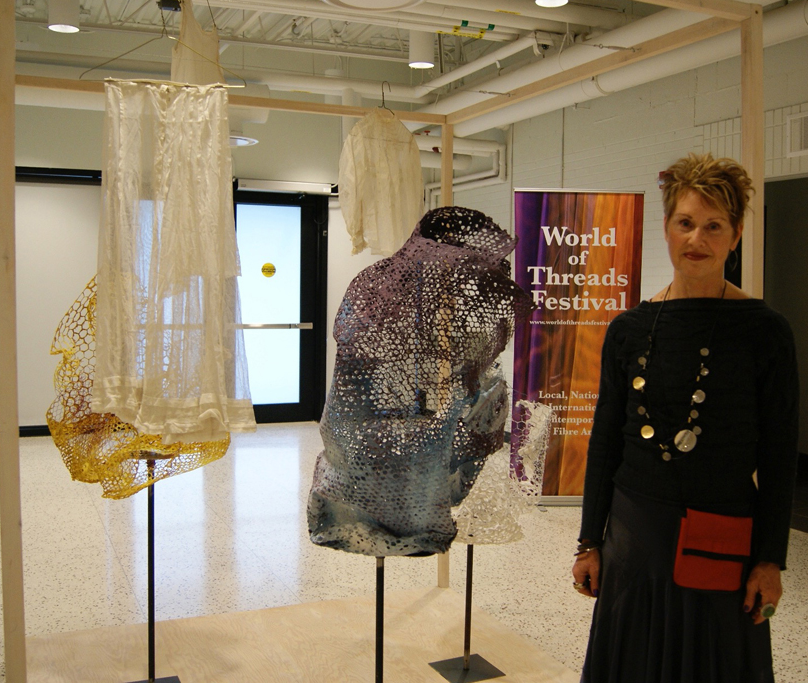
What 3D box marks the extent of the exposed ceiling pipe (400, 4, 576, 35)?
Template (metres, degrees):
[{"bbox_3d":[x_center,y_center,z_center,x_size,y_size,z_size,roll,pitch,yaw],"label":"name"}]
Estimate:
[{"bbox_3d":[0.629,-2.396,6.350,1.600,0.120,0.120,-1,4,-25],"label":"exposed ceiling pipe"}]

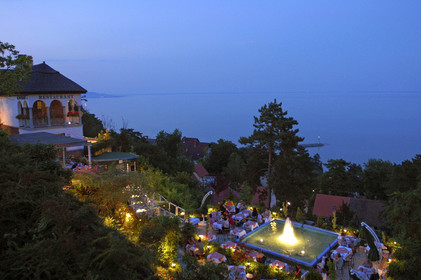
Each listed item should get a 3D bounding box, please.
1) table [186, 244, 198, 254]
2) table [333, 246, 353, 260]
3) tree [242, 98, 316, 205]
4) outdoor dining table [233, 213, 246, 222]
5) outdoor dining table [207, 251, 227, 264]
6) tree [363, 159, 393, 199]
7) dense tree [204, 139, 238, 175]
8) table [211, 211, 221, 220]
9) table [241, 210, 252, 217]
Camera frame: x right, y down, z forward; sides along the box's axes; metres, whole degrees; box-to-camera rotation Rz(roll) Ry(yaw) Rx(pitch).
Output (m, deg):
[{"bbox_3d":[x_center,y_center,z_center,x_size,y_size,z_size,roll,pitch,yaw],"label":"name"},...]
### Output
[{"bbox_3d":[-1.345,8.570,24.928,0.950,0.760,0.950,7,11,40],"label":"table"},{"bbox_3d":[9.812,8.660,24.322,0.950,0.760,1.300,7,11,40],"label":"table"},{"bbox_3d":[7.885,1.895,40.000,8.300,13.500,8.300,0,8,0],"label":"tree"},{"bbox_3d":[2.699,7.635,31.265,0.950,0.760,1.150,7,11,40],"label":"outdoor dining table"},{"bbox_3d":[0.446,8.764,23.615,0.950,0.760,1.050,-8,12,-44],"label":"outdoor dining table"},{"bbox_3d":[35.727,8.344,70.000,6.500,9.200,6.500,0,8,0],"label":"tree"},{"bbox_3d":[2.521,4.011,75.000,7.800,9.200,7.800,0,8,0],"label":"dense tree"},{"bbox_3d":[0.562,7.559,31.775,1.000,0.760,0.950,0,8,0],"label":"table"},{"bbox_3d":[3.572,7.489,32.248,0.950,0.760,1.150,7,11,40],"label":"table"}]

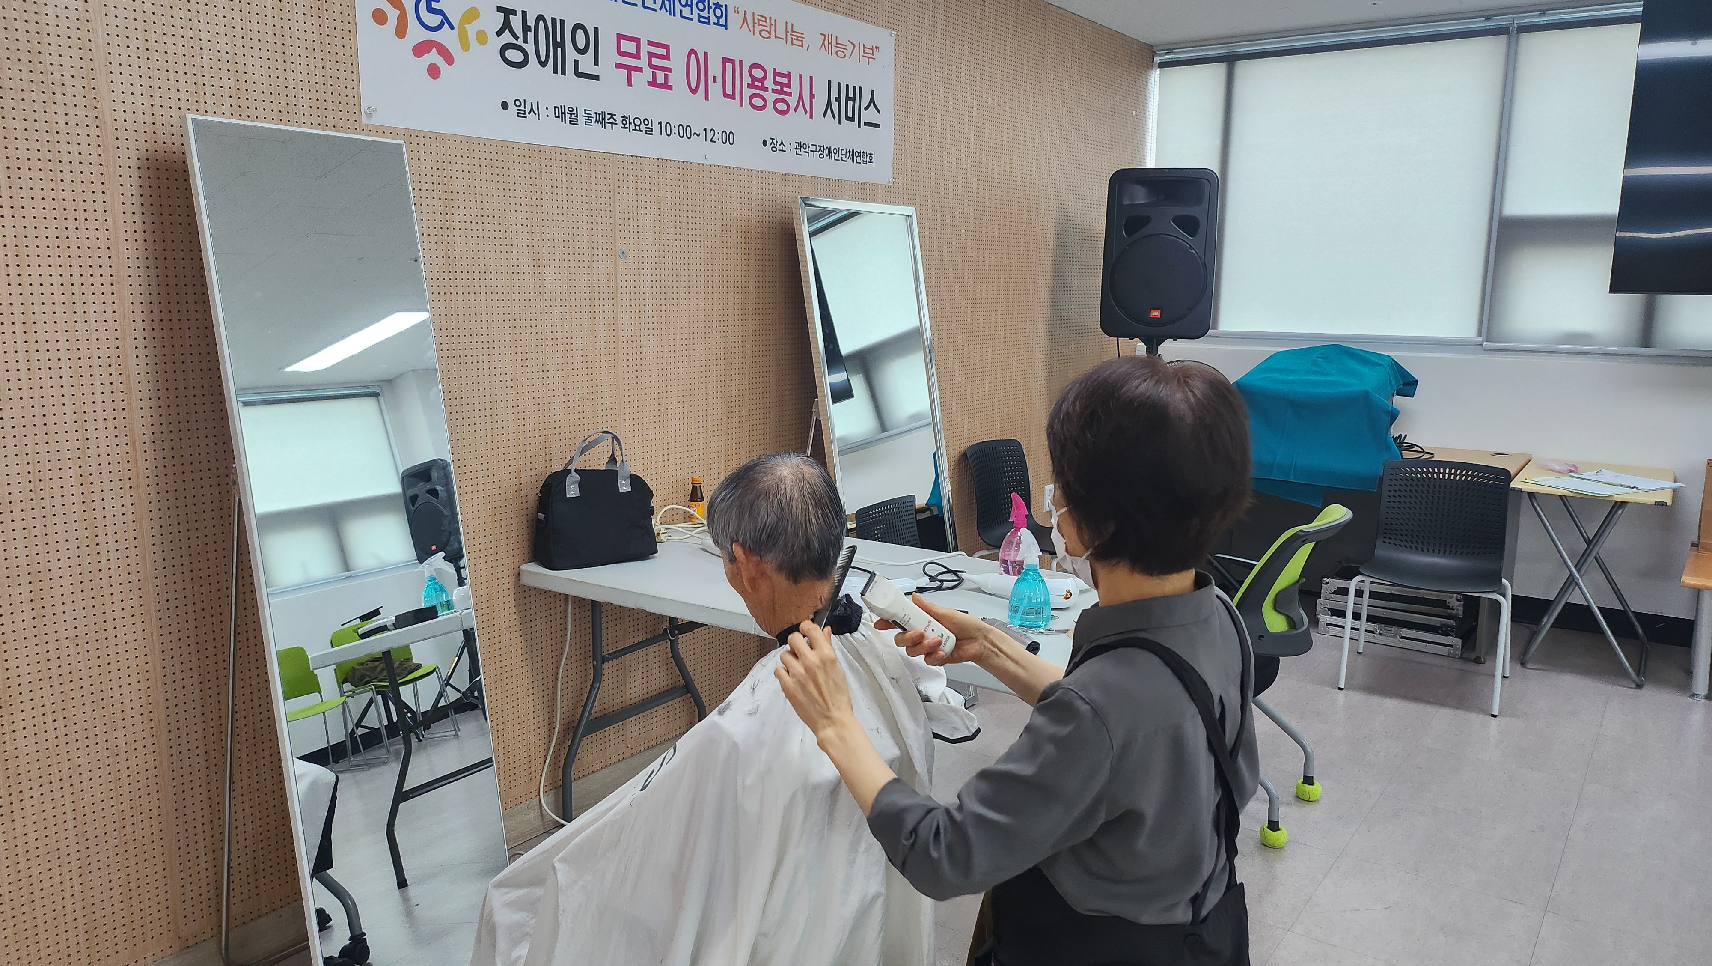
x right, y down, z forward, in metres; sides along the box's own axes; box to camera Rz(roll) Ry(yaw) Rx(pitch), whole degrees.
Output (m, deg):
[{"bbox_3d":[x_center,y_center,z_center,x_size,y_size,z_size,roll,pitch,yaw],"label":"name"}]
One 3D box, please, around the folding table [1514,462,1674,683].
[{"bbox_3d":[2.849,0.331,4.642,0.505,0.718,0.776,7,12,34],"label":"folding table"}]

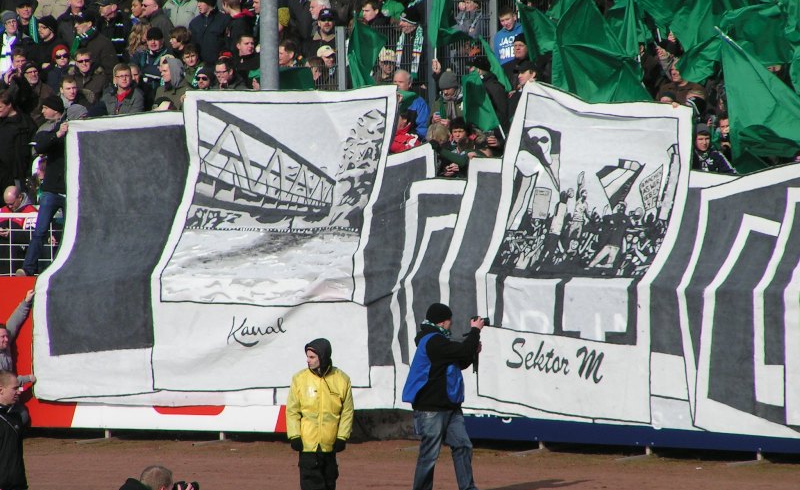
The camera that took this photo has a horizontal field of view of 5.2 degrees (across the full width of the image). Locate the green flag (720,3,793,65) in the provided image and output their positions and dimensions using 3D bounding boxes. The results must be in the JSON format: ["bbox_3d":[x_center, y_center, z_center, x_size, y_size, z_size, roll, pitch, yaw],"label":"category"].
[{"bbox_3d":[3.621,-2.138,89.200,0.740,0.640,0.350,0,3,0],"label":"green flag"}]

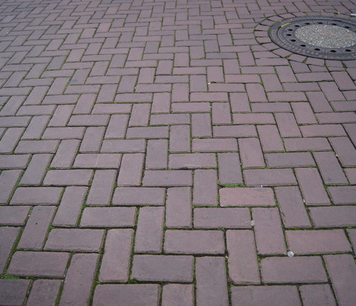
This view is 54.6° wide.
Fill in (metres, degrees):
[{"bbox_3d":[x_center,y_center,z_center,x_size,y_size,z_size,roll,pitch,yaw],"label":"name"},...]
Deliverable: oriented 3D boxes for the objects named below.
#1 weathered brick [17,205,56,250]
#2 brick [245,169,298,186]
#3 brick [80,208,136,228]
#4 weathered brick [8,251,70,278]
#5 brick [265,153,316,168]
[{"bbox_3d":[-0.498,0.289,1.248,0.096,0.065,0.197,0,40,3],"label":"weathered brick"},{"bbox_3d":[0.368,0.121,1.400,0.197,0.065,0.096,-1,40,2],"label":"brick"},{"bbox_3d":[-0.251,0.257,1.280,0.198,0.065,0.096,0,41,2],"label":"brick"},{"bbox_3d":[-0.452,0.385,1.141,0.198,0.065,0.096,0,41,3],"label":"weathered brick"},{"bbox_3d":[0.474,0.053,1.481,0.198,0.065,0.096,-1,41,2],"label":"brick"}]

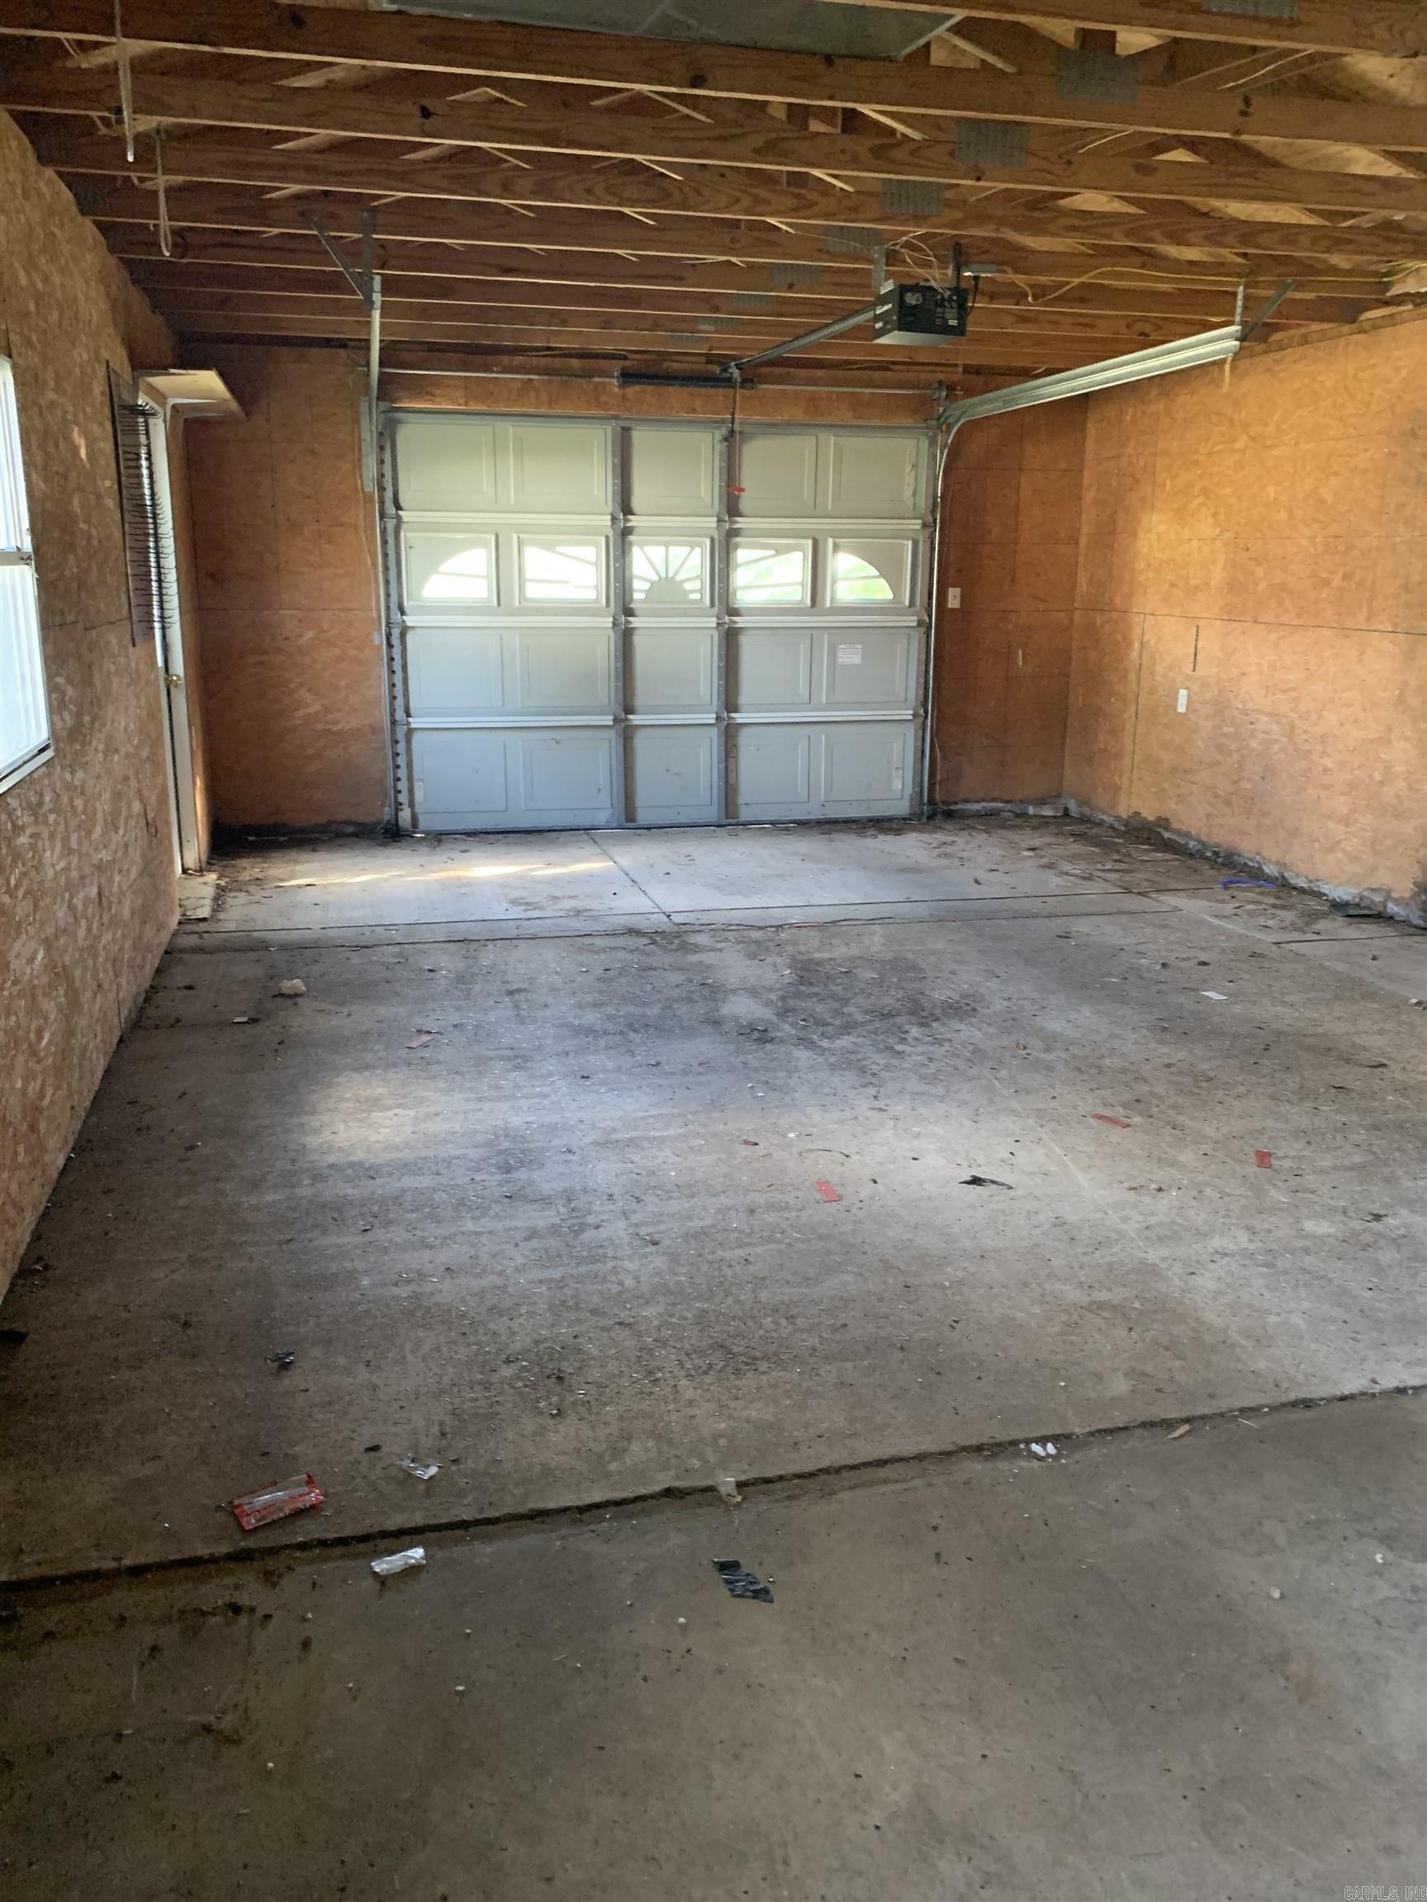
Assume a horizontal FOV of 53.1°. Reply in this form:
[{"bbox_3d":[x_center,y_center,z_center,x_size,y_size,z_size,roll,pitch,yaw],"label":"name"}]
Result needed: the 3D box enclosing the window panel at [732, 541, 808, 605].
[{"bbox_3d":[0.332,-2.151,8.138,0.475,0.374,0.030,-3,15,-13],"label":"window panel"}]

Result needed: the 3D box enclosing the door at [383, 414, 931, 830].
[{"bbox_3d":[-0.219,-1.826,8.084,3.094,2.225,0.060,-3,15,-13],"label":"door"}]

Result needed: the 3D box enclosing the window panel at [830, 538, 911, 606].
[{"bbox_3d":[0.912,-2.185,8.274,0.499,0.377,0.030,-3,15,-13],"label":"window panel"}]

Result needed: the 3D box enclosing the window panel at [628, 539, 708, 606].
[{"bbox_3d":[-0.240,-2.120,8.002,0.473,0.378,0.030,-3,15,-13],"label":"window panel"}]

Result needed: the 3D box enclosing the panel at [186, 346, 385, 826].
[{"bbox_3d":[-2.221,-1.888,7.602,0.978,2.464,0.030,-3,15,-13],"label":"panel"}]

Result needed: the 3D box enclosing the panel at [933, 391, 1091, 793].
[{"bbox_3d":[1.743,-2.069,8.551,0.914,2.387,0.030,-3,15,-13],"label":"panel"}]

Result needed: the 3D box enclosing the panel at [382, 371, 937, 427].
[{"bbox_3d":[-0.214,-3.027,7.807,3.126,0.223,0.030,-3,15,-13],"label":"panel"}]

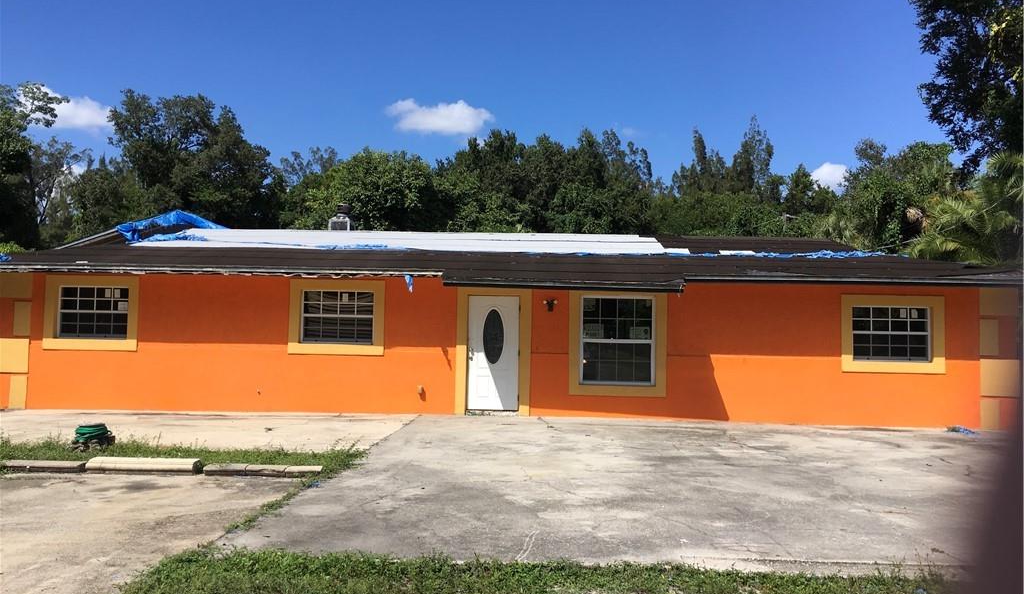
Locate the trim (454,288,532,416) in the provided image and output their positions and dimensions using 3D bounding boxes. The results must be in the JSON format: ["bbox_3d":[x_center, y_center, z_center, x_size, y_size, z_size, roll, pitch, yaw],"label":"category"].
[{"bbox_3d":[-0.322,0.961,15.245,1.327,2.296,0.120,1,-3,3],"label":"trim"}]

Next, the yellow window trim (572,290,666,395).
[{"bbox_3d":[1.874,0.801,15.147,1.710,1.885,0.100,1,-3,3],"label":"yellow window trim"}]

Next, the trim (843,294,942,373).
[{"bbox_3d":[6.633,0.654,14.925,1.760,1.341,0.100,1,-3,3],"label":"trim"}]

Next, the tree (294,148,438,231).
[{"bbox_3d":[-6.185,-1.636,36.467,6.200,9.444,5.890,1,-3,3],"label":"tree"}]

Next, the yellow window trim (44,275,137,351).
[{"bbox_3d":[-7.652,0.297,15.631,1.740,1.344,0.100,1,-3,3],"label":"yellow window trim"}]

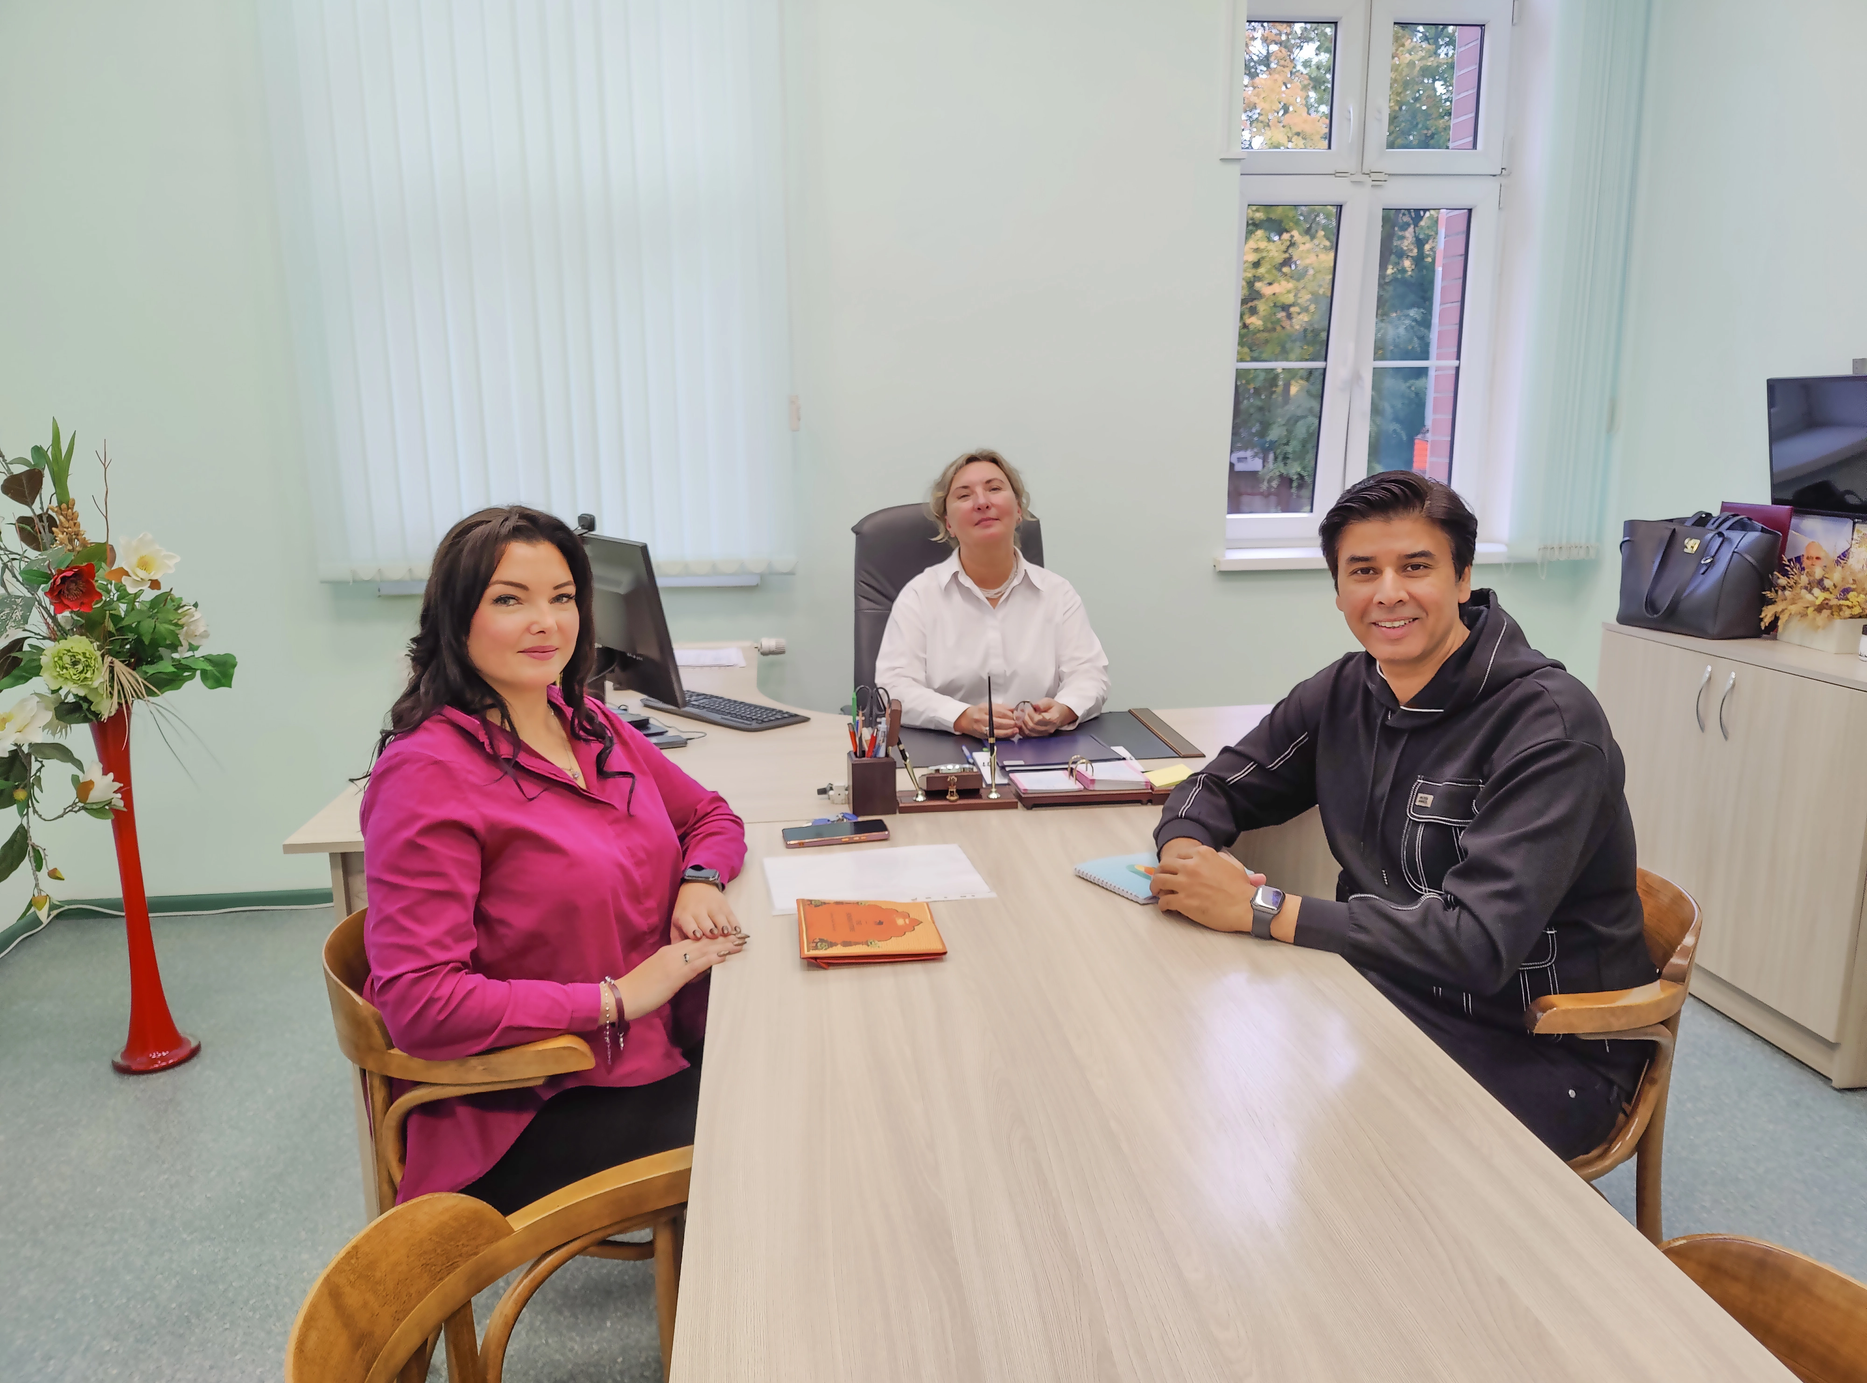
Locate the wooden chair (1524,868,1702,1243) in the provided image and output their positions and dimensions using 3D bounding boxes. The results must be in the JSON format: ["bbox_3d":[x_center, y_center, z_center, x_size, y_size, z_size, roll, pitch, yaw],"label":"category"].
[{"bbox_3d":[0.762,0.624,1.857,0.540,0.790,0.560,-3,12,-9],"label":"wooden chair"}]

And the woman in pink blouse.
[{"bbox_3d":[-0.477,0.399,1.732,0.740,1.315,0.600,3,13,18],"label":"woman in pink blouse"}]

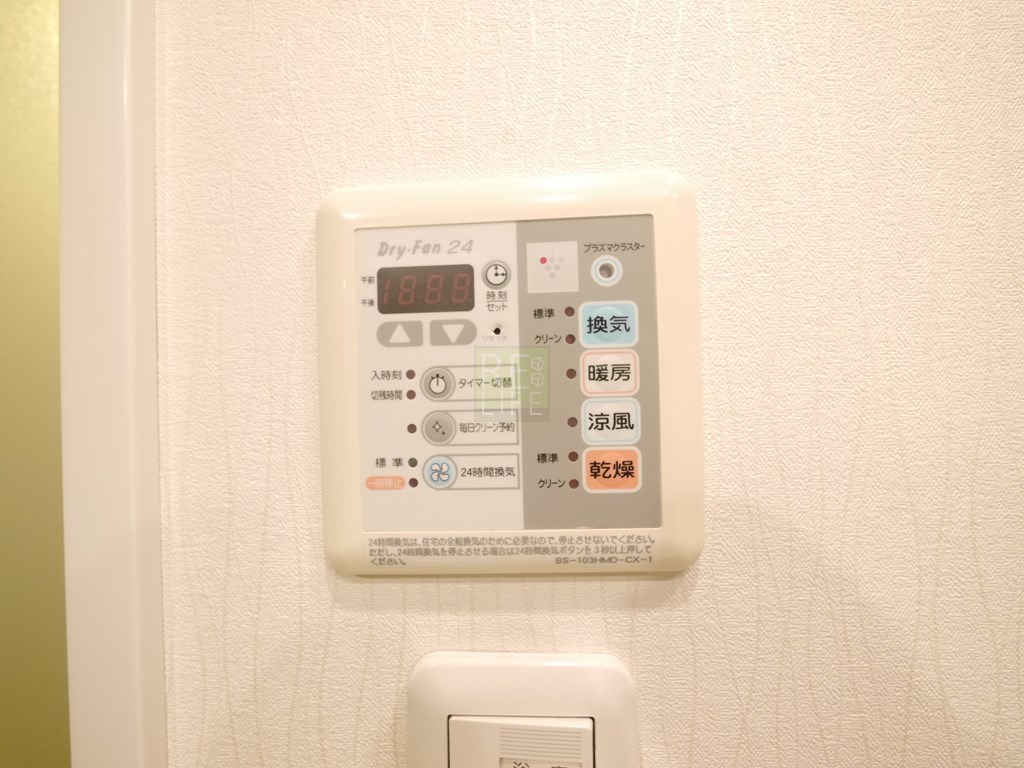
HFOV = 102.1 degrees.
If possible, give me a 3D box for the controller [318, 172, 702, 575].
[{"bbox_3d":[-0.001,-0.003,0.122,0.116,0.120,0.014,-2,-1,2],"label":"controller"}]

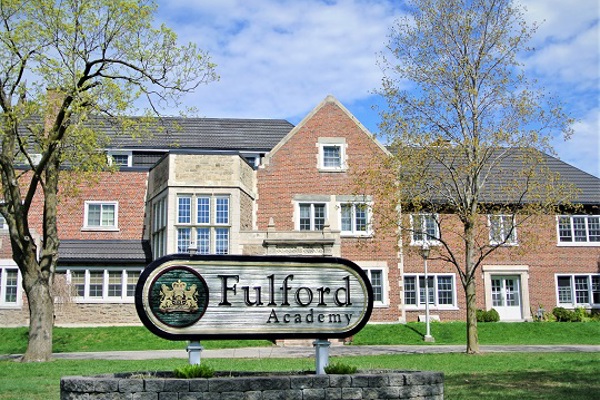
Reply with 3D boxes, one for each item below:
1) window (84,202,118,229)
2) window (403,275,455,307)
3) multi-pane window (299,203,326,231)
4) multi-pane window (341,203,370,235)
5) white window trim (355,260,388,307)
[{"bbox_3d":[-10.222,0.822,36.068,1.714,1.470,0.200,0,-10,-5],"label":"window"},{"bbox_3d":[7.014,4.943,38.253,2.919,1.737,0.150,0,-10,-4],"label":"window"},{"bbox_3d":[0.647,0.948,36.314,1.512,1.705,0.200,0,-10,-5],"label":"multi-pane window"},{"bbox_3d":[2.892,0.992,36.509,1.581,1.740,0.200,0,-10,-5],"label":"multi-pane window"},{"bbox_3d":[3.593,4.311,35.961,1.924,2.349,0.250,0,-10,-5],"label":"white window trim"}]

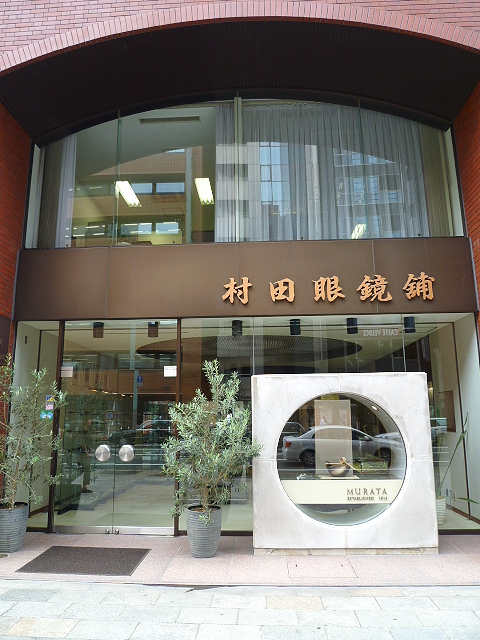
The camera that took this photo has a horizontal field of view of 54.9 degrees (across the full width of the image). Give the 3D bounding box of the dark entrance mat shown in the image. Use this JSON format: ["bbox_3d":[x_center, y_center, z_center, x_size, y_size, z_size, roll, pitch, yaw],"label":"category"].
[{"bbox_3d":[-1.568,2.476,4.780,1.150,0.015,0.790,-1,-10,4],"label":"dark entrance mat"}]

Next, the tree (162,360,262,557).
[{"bbox_3d":[-0.301,1.494,5.175,1.105,2.069,1.050,-1,-10,3],"label":"tree"}]

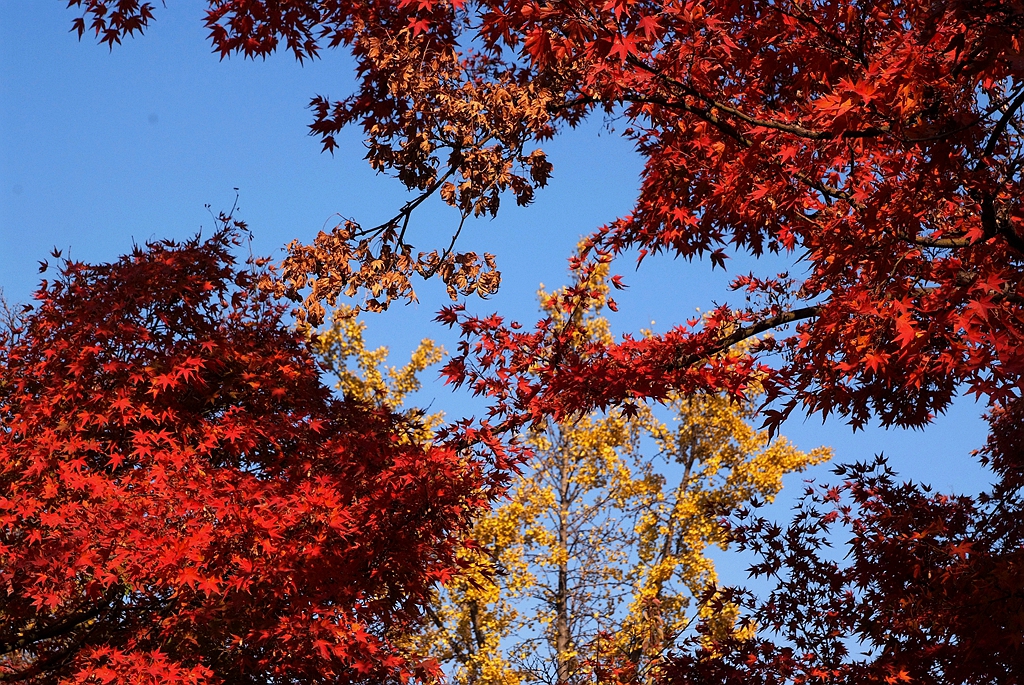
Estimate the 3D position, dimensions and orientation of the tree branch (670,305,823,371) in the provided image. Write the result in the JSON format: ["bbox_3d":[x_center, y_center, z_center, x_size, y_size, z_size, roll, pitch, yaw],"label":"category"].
[{"bbox_3d":[0.808,-0.017,4.700,0.550,0.065,0.075,-22,0,0],"label":"tree branch"}]

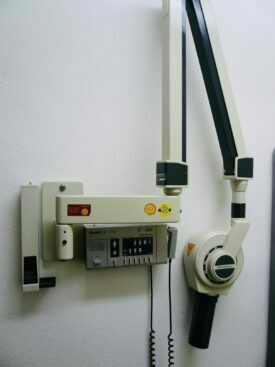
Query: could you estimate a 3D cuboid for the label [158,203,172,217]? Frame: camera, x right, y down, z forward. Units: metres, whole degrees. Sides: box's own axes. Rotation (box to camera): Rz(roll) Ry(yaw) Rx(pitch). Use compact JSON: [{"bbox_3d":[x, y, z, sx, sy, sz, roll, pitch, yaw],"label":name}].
[{"bbox_3d":[0.098,0.093,1.040,0.046,0.045,0.002,0,3,-4],"label":"label"}]

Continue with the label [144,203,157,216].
[{"bbox_3d":[0.045,0.091,1.037,0.041,0.042,0.002,0,3,-4],"label":"label"}]

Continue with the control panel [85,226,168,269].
[{"bbox_3d":[-0.042,0.230,1.121,0.293,0.142,0.085,-1,3,-12],"label":"control panel"}]

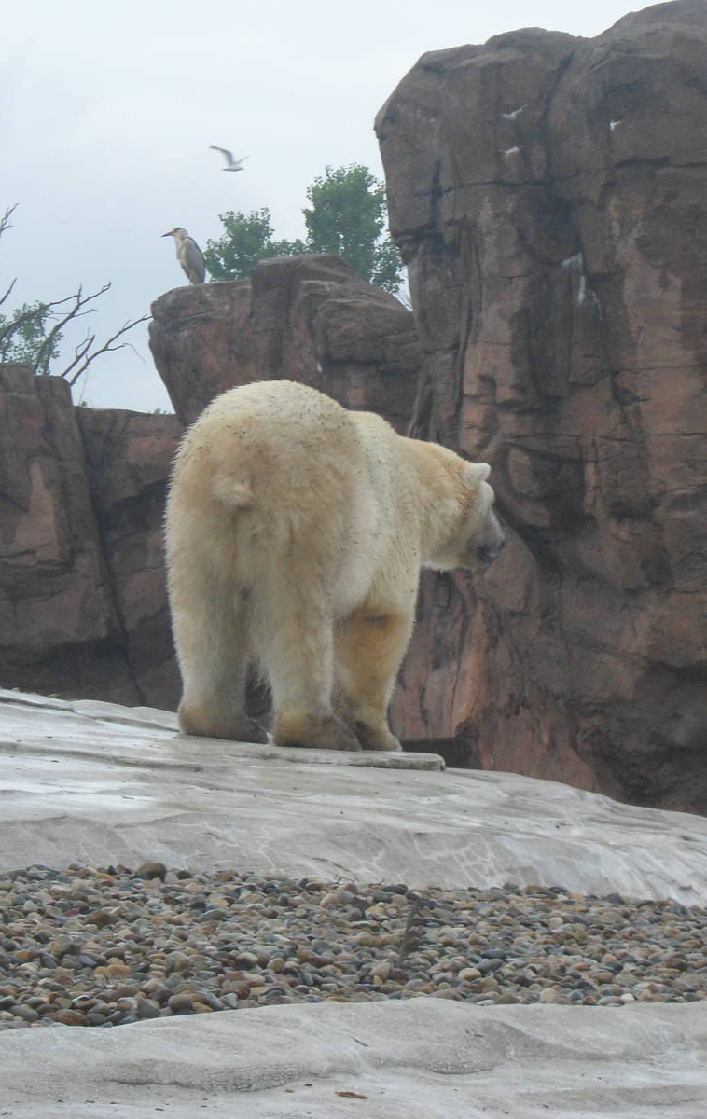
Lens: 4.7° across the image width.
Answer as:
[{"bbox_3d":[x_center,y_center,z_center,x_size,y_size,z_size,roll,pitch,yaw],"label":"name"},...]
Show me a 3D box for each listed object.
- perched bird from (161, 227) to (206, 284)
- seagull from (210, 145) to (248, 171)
[{"bbox_3d":[-1.171,-2.103,60.000,0.290,0.400,0.160,0,0,-22],"label":"perched bird"},{"bbox_3d":[-1.512,-4.867,105.000,0.400,0.310,0.760,0,0,41],"label":"seagull"}]

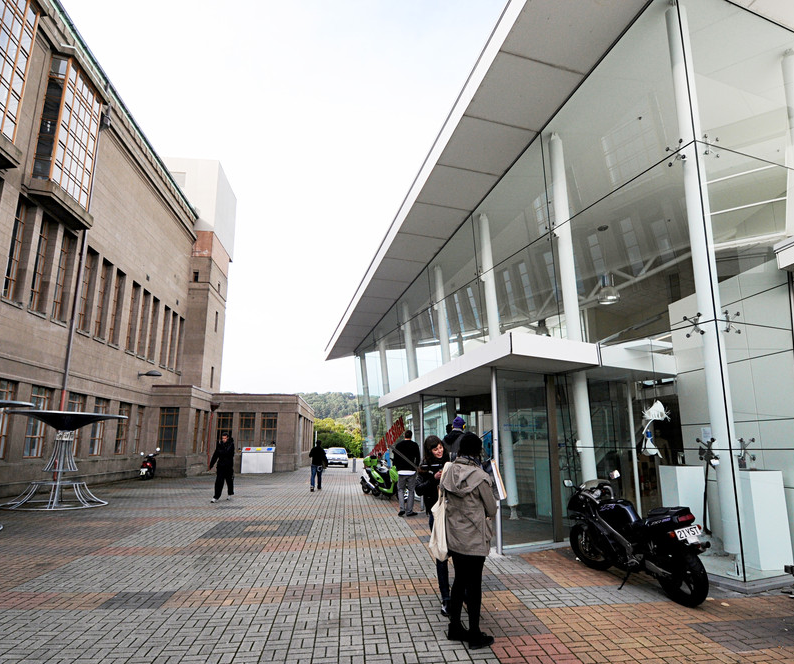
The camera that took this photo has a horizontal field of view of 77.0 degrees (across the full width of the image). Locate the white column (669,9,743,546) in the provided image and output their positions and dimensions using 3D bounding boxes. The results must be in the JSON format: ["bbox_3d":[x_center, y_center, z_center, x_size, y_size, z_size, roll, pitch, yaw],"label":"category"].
[{"bbox_3d":[3.414,-0.535,5.530,0.235,6.184,0.235,-6,0,-7],"label":"white column"}]

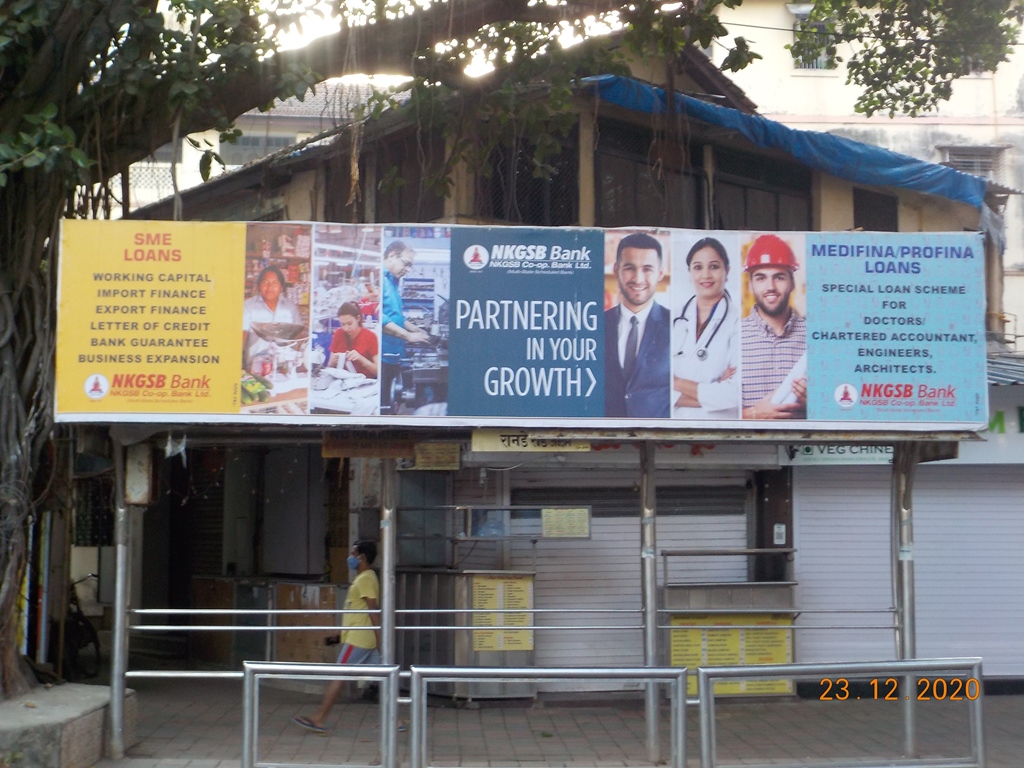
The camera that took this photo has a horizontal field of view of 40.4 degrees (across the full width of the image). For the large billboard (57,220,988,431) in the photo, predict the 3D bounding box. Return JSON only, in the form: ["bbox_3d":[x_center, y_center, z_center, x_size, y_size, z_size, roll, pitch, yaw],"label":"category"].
[{"bbox_3d":[0.121,-0.390,9.425,6.270,1.355,0.150,0,-4,-3],"label":"large billboard"}]

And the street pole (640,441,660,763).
[{"bbox_3d":[1.009,1.557,10.110,0.100,2.335,0.100,0,-4,-3],"label":"street pole"}]

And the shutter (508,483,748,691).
[{"bbox_3d":[1.066,1.817,12.642,2.211,1.903,0.080,1,-4,-7],"label":"shutter"}]

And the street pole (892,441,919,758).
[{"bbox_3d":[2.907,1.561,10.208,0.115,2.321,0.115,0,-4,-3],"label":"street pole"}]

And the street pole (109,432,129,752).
[{"bbox_3d":[-2.799,1.512,9.915,0.100,2.276,0.100,0,-4,-3],"label":"street pole"}]

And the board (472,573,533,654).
[{"bbox_3d":[-0.075,2.042,12.377,0.545,0.678,0.025,0,-4,-2],"label":"board"}]

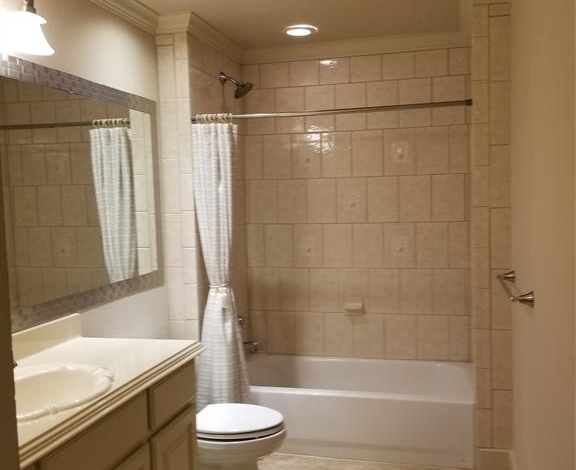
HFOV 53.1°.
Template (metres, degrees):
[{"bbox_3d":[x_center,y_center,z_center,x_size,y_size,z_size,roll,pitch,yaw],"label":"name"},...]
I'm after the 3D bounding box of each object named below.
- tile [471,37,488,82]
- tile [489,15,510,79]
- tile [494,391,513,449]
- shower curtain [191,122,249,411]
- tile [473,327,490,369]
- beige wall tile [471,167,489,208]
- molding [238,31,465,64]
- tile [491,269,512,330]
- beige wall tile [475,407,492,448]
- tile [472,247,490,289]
[{"bbox_3d":[0.930,-0.849,2.787,0.074,0.201,0.013,0,4,15],"label":"tile"},{"bbox_3d":[1.020,-0.889,2.766,0.096,0.304,0.010,-1,4,15],"label":"tile"},{"bbox_3d":[1.068,0.920,2.883,0.096,0.295,0.010,-1,4,15],"label":"tile"},{"bbox_3d":[-0.396,0.256,3.243,0.330,1.760,0.150,-1,4,15],"label":"shower curtain"},{"bbox_3d":[0.969,0.571,2.889,0.073,0.201,0.013,0,4,15],"label":"tile"},{"bbox_3d":[0.946,-0.240,2.831,0.074,0.201,0.013,0,4,15],"label":"beige wall tile"},{"bbox_3d":[0.388,-1.197,3.689,1.477,0.090,0.076,0,4,15],"label":"molding"},{"bbox_3d":[1.048,0.318,2.849,0.103,0.301,0.013,0,4,15],"label":"tile"},{"bbox_3d":[0.983,0.975,2.910,0.078,0.197,0.010,-1,4,15],"label":"beige wall tile"},{"bbox_3d":[0.961,0.166,2.857,0.078,0.199,0.010,-1,4,15],"label":"tile"}]

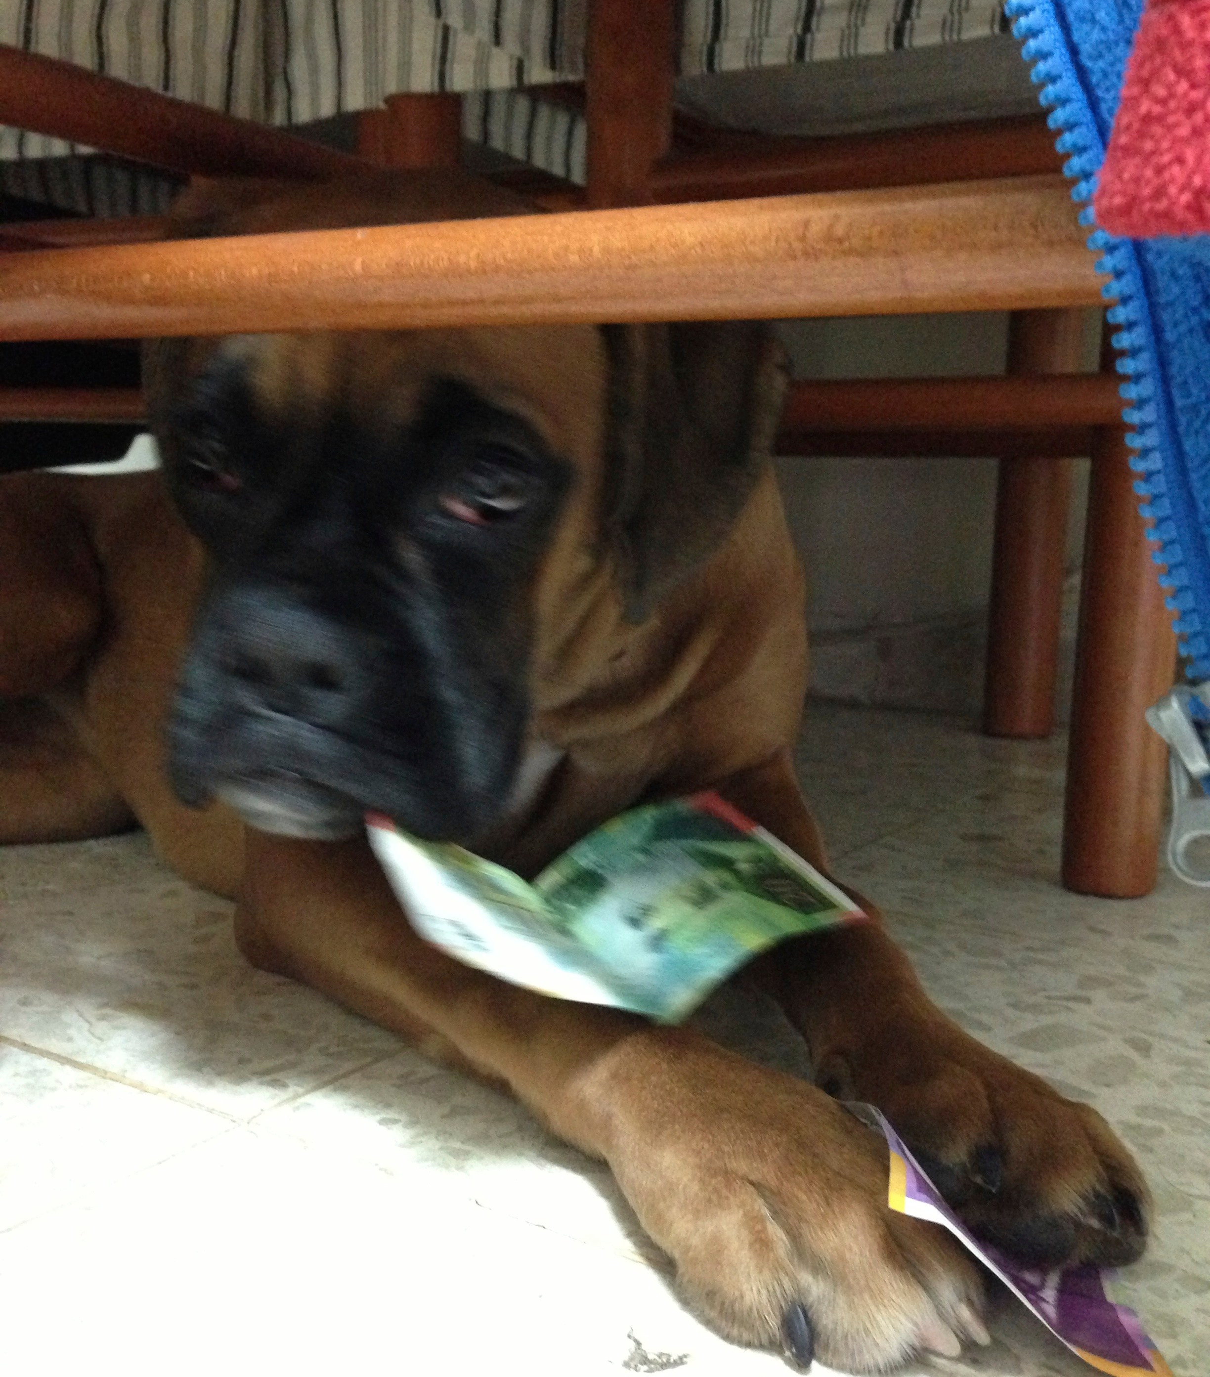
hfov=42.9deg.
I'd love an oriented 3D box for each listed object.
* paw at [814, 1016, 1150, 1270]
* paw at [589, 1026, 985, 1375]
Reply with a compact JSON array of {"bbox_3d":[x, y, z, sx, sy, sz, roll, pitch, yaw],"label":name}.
[{"bbox_3d":[0.098,0.115,0.411,0.062,0.043,0.116,-1,8,-20],"label":"paw"},{"bbox_3d":[0.039,0.117,0.373,0.064,0.045,0.128,-1,8,-23],"label":"paw"}]

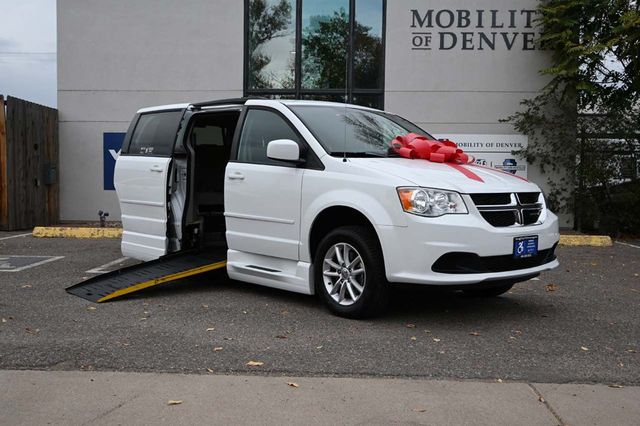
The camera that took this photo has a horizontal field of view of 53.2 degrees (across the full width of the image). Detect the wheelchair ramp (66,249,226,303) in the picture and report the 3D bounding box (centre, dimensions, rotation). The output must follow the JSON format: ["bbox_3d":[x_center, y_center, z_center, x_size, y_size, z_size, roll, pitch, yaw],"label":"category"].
[{"bbox_3d":[-1.520,0.544,5.904,1.420,0.110,0.730,-14,12,-39],"label":"wheelchair ramp"}]

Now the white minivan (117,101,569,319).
[{"bbox_3d":[-0.170,-0.210,6.457,2.040,1.800,5.150,-2,4,-41],"label":"white minivan"}]

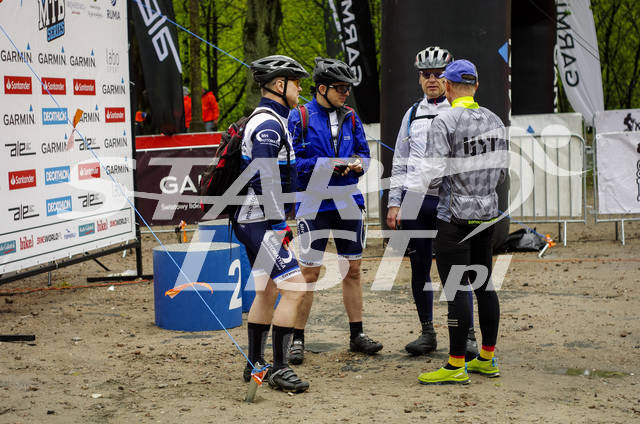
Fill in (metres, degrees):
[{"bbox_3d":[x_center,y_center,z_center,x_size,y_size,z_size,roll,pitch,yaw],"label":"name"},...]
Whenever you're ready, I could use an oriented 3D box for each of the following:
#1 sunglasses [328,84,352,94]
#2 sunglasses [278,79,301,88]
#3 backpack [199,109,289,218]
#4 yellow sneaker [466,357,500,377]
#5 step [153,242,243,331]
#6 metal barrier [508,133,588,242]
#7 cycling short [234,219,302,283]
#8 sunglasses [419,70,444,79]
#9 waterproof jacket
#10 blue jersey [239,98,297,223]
[{"bbox_3d":[0.117,-0.728,7.900,0.145,0.050,0.145,9,10,36],"label":"sunglasses"},{"bbox_3d":[-0.165,-0.686,7.120,0.145,0.050,0.145,-1,4,-13],"label":"sunglasses"},{"bbox_3d":[-0.429,-0.262,7.176,0.420,0.560,0.330,-2,5,-9],"label":"backpack"},{"bbox_3d":[0.880,0.854,7.482,0.290,0.102,0.105,3,6,45],"label":"yellow sneaker"},{"bbox_3d":[-0.856,0.531,9.322,0.610,0.540,0.610,-1,5,0],"label":"step"},{"bbox_3d":[1.589,-0.210,13.938,2.350,1.130,0.450,-1,5,9],"label":"metal barrier"},{"bbox_3d":[-0.290,0.203,7.213,0.360,0.380,0.360,-2,5,-9],"label":"cycling short"},{"bbox_3d":[0.666,-0.810,7.860,0.145,0.050,0.145,-1,8,9],"label":"sunglasses"},{"bbox_3d":[0.057,-0.338,7.969,0.480,0.700,0.330,-4,5,-27],"label":"waterproof jacket"},{"bbox_3d":[-0.288,-0.272,7.175,0.320,0.690,0.470,-2,5,-9],"label":"blue jersey"}]

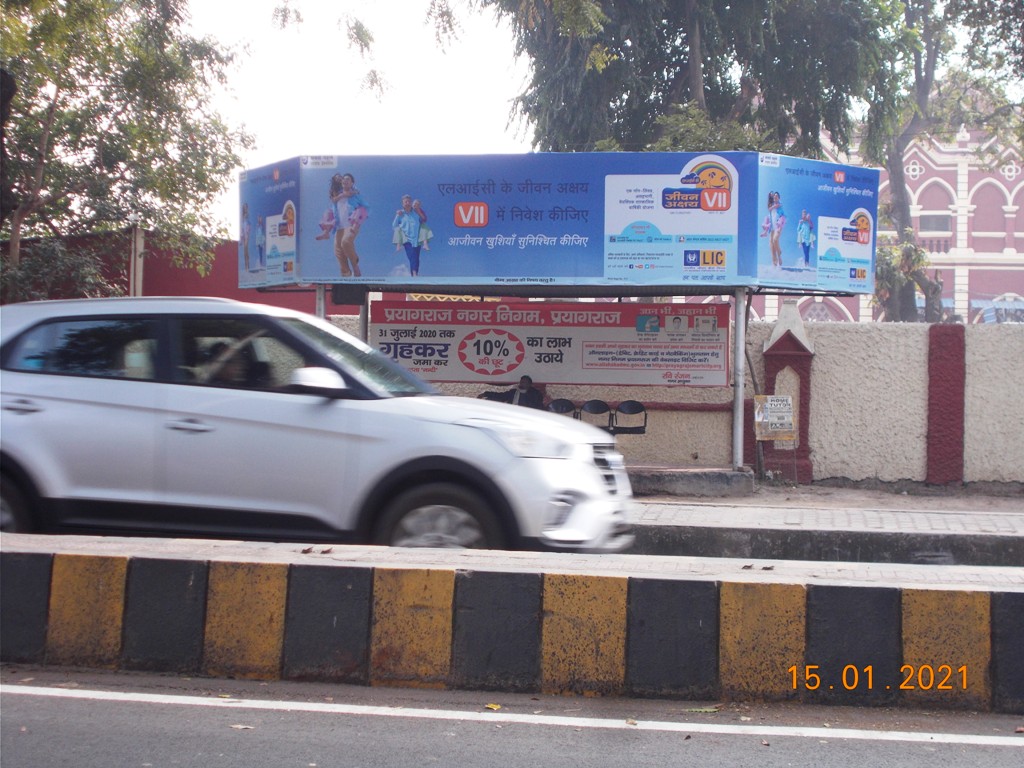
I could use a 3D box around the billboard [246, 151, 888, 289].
[{"bbox_3d":[0.318,-2.114,22.916,8.972,1.677,1.833,1,0,11],"label":"billboard"}]

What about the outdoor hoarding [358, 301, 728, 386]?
[{"bbox_3d":[0.496,-0.582,24.445,5.182,1.145,0.050,1,0,11],"label":"outdoor hoarding"}]

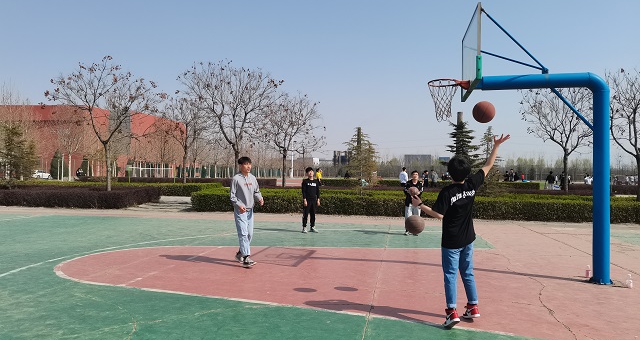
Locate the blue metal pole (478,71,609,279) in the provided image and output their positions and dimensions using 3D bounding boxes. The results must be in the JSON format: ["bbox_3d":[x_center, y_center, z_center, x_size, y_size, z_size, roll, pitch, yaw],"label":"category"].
[{"bbox_3d":[3.366,0.096,7.251,1.920,3.080,0.280,1,-1,9],"label":"blue metal pole"}]

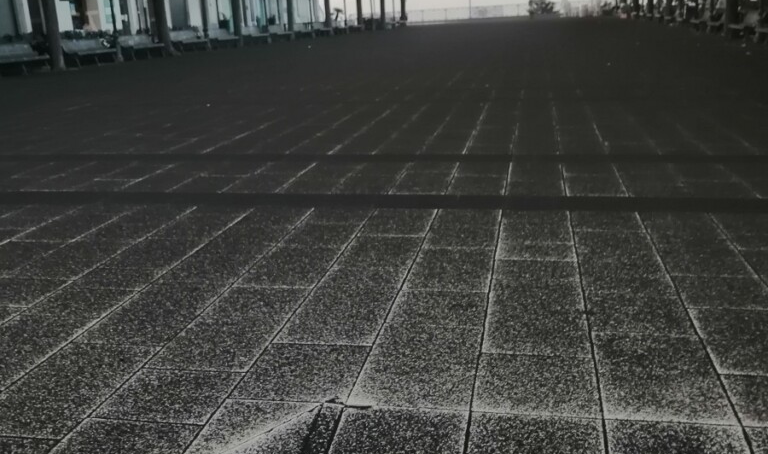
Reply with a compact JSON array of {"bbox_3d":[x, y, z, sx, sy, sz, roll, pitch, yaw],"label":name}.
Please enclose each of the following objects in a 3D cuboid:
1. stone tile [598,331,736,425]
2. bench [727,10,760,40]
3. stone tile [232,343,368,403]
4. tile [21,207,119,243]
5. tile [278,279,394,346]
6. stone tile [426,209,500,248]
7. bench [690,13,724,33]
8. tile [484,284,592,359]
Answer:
[{"bbox_3d":[0.933,0.521,2.635,0.389,0.050,0.645,0,16,11],"label":"stone tile"},{"bbox_3d":[10.230,-5.745,21.866,0.600,0.800,2.000,0,16,11],"label":"bench"},{"bbox_3d":[-0.292,0.547,2.829,0.413,0.040,0.455,0,16,11],"label":"stone tile"},{"bbox_3d":[-2.050,0.005,5.108,0.445,0.040,0.740,0,16,11],"label":"tile"},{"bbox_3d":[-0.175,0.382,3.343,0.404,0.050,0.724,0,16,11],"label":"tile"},{"bbox_3d":[0.472,0.027,4.518,0.395,0.050,0.807,0,16,11],"label":"stone tile"},{"bbox_3d":[11.962,-7.611,28.547,0.650,0.820,1.900,0,16,11],"label":"bench"},{"bbox_3d":[0.629,0.385,3.185,0.401,0.050,0.779,0,16,11],"label":"tile"}]

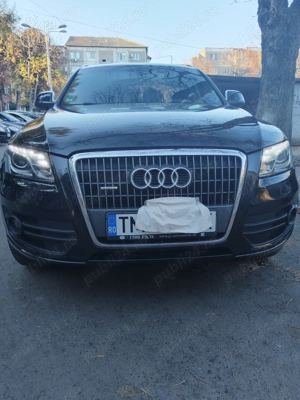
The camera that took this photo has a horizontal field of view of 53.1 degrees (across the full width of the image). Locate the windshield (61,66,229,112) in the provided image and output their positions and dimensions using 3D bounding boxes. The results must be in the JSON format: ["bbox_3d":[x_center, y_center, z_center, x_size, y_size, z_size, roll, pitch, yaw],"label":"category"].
[{"bbox_3d":[-0.105,-1.038,2.911,1.500,0.200,0.950,-1,48,-5],"label":"windshield"}]

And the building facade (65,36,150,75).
[{"bbox_3d":[-8.300,-24.780,61.530,16.000,15.500,9.000,-1,16,-4],"label":"building facade"}]

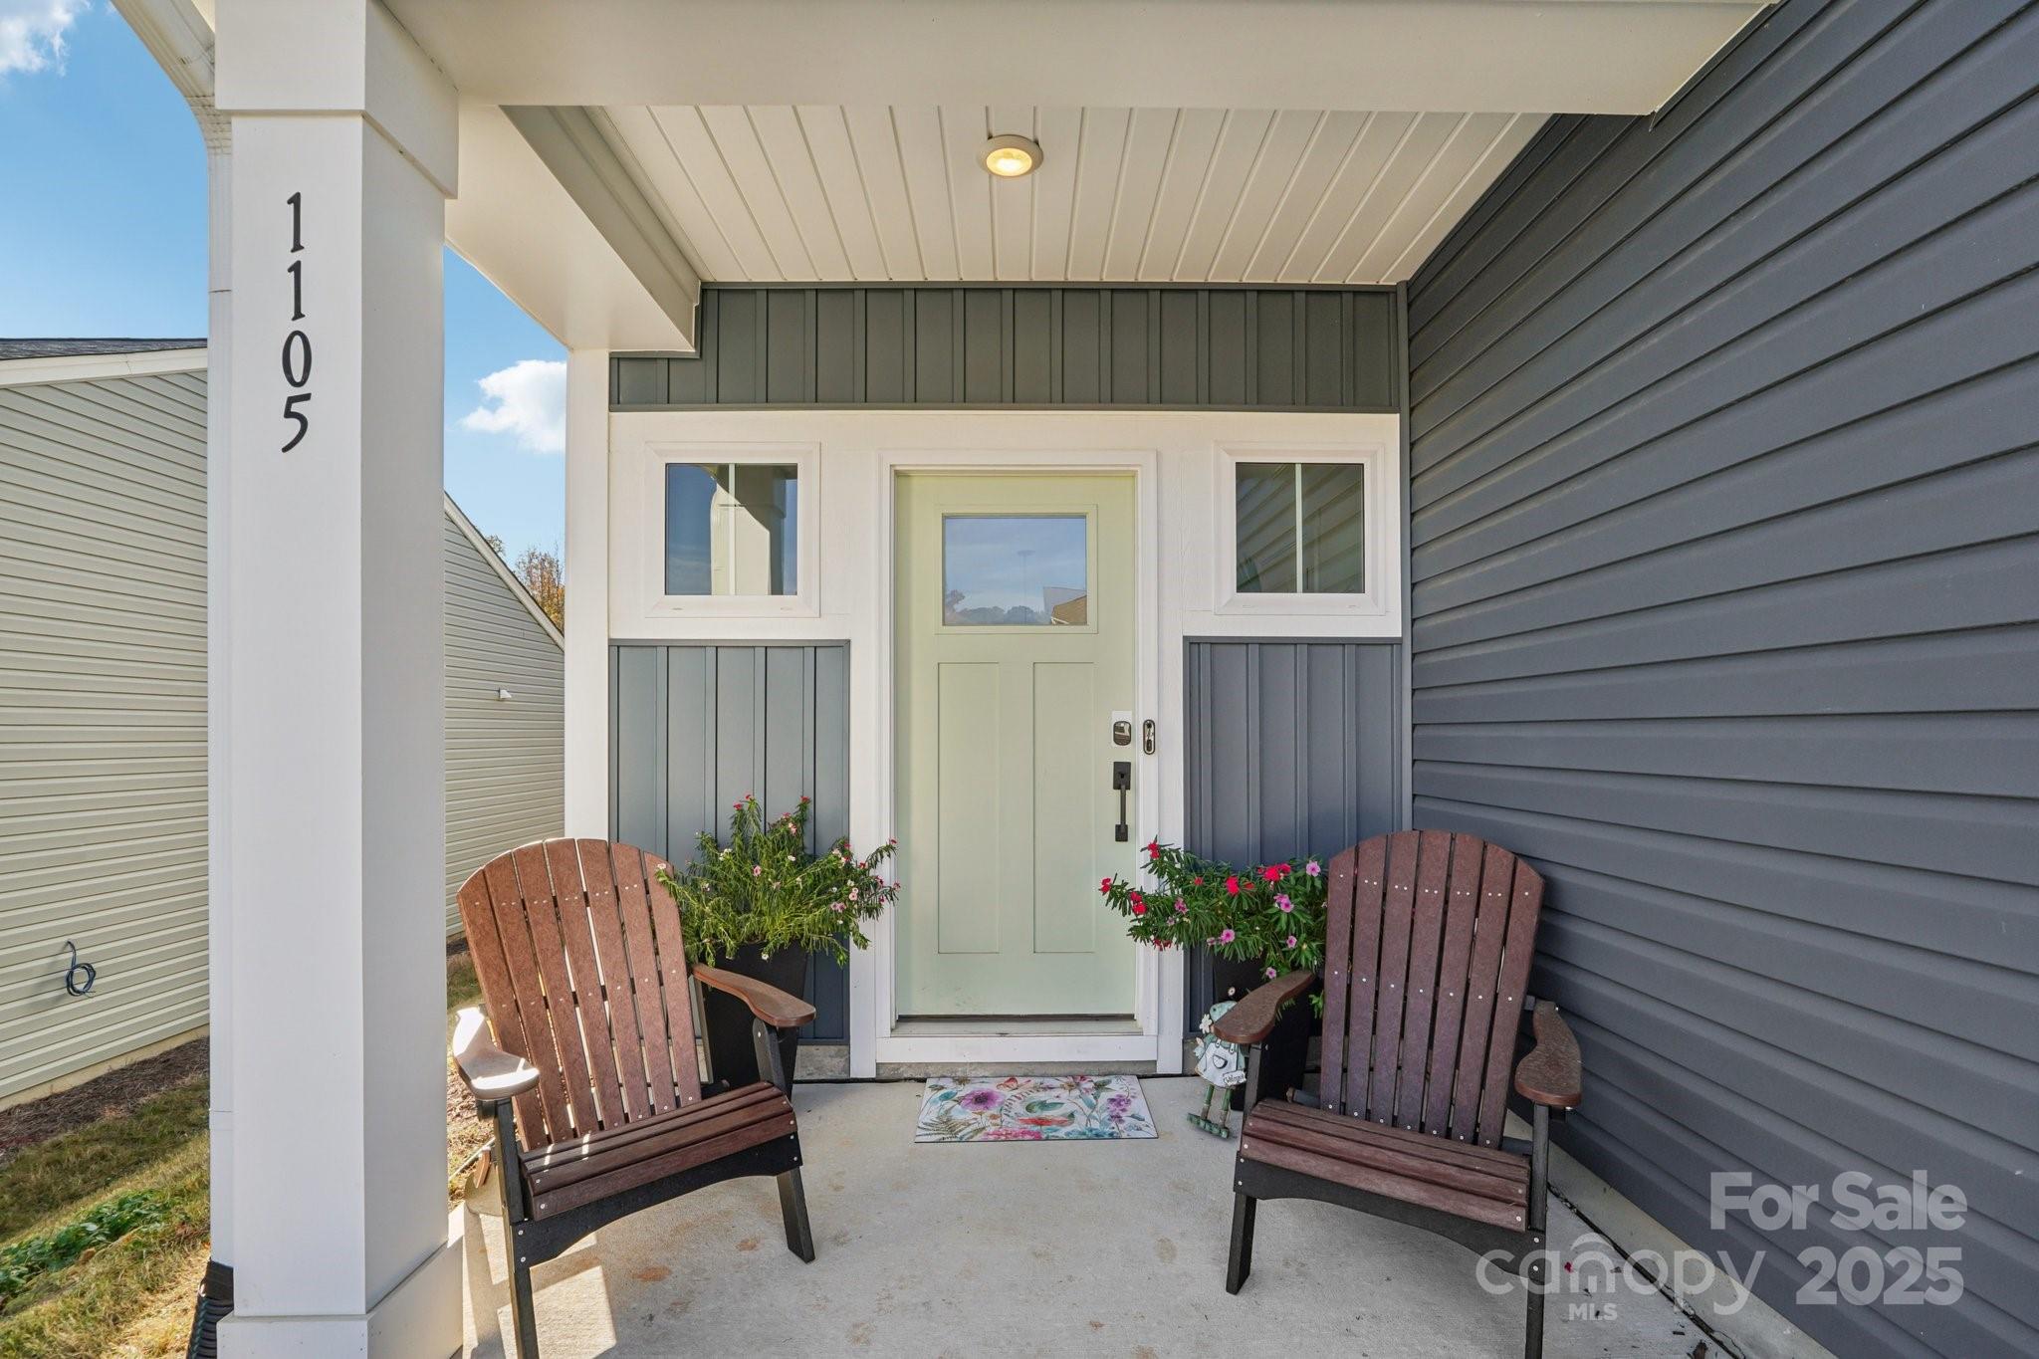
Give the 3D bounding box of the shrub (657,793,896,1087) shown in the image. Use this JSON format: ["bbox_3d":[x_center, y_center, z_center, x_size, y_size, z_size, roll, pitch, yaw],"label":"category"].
[{"bbox_3d":[-0.815,0.910,2.820,0.790,1.050,0.560,0,-1,-1],"label":"shrub"}]

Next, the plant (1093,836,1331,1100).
[{"bbox_3d":[0.685,0.985,2.820,0.800,0.880,0.550,0,-1,-1],"label":"plant"}]

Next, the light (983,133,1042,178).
[{"bbox_3d":[-0.025,-1.475,2.410,0.187,0.035,0.187,0,-1,-1],"label":"light"}]

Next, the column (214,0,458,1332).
[{"bbox_3d":[-1.310,0.065,1.660,0.275,2.630,0.265,0,-1,-1],"label":"column"}]

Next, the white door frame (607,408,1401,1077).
[{"bbox_3d":[-0.043,0.234,3.100,2.865,2.415,0.130,0,-1,-1],"label":"white door frame"}]

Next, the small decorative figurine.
[{"bbox_3d":[0.630,1.225,2.700,0.190,0.420,0.120,-1,-2,41],"label":"small decorative figurine"}]

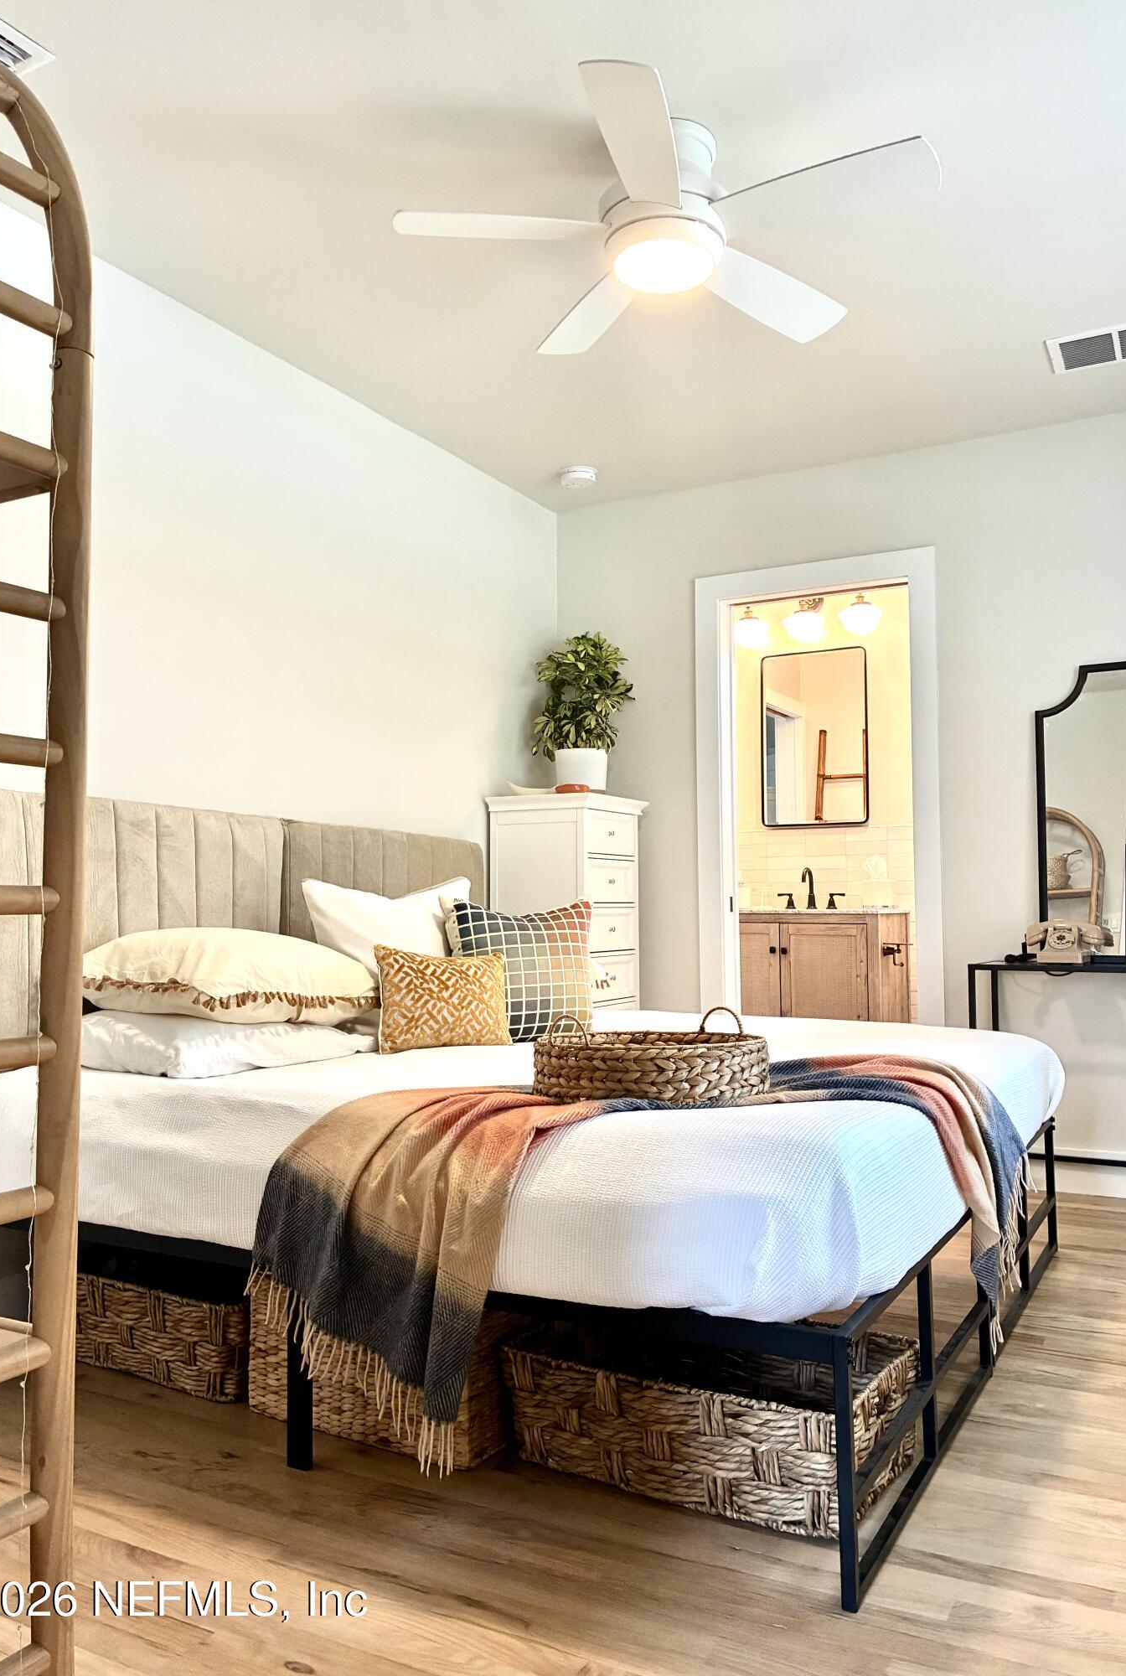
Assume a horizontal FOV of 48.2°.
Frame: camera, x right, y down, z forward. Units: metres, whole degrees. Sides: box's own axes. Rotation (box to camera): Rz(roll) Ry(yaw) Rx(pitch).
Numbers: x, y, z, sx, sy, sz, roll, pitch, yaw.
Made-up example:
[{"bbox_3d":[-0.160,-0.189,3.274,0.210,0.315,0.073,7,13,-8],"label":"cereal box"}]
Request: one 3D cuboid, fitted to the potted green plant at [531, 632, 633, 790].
[{"bbox_3d":[0.070,-0.443,4.625,0.370,0.620,0.370,0,-3,0],"label":"potted green plant"}]

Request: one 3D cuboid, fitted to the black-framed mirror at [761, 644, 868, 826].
[{"bbox_3d":[1.246,-0.503,6.238,0.555,0.905,0.030,-2,-4,29],"label":"black-framed mirror"}]

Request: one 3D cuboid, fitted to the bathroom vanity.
[{"bbox_3d":[1.118,0.796,5.938,0.915,0.892,0.560,-2,-4,29],"label":"bathroom vanity"}]

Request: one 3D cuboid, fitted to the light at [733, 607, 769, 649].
[{"bbox_3d":[0.935,-1.047,6.311,0.190,0.200,0.190,0,-3,0],"label":"light"}]

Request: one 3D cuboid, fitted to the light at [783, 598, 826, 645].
[{"bbox_3d":[1.185,-1.063,6.175,0.190,0.205,0.190,-2,-4,29],"label":"light"}]

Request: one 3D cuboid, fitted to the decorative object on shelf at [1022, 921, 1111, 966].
[{"bbox_3d":[1.512,0.310,3.797,0.220,0.138,0.170,-2,-4,29],"label":"decorative object on shelf"}]

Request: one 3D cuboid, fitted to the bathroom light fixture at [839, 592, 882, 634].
[{"bbox_3d":[1.429,-1.074,6.040,0.190,0.200,0.190,-2,-4,29],"label":"bathroom light fixture"}]

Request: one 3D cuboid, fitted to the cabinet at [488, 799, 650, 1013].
[{"bbox_3d":[0.027,0.520,4.585,0.420,1.306,0.505,-2,-4,29],"label":"cabinet"}]

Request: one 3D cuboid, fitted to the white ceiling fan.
[{"bbox_3d":[0.213,-1.310,2.621,1.100,0.271,1.100,-2,-4,29],"label":"white ceiling fan"}]

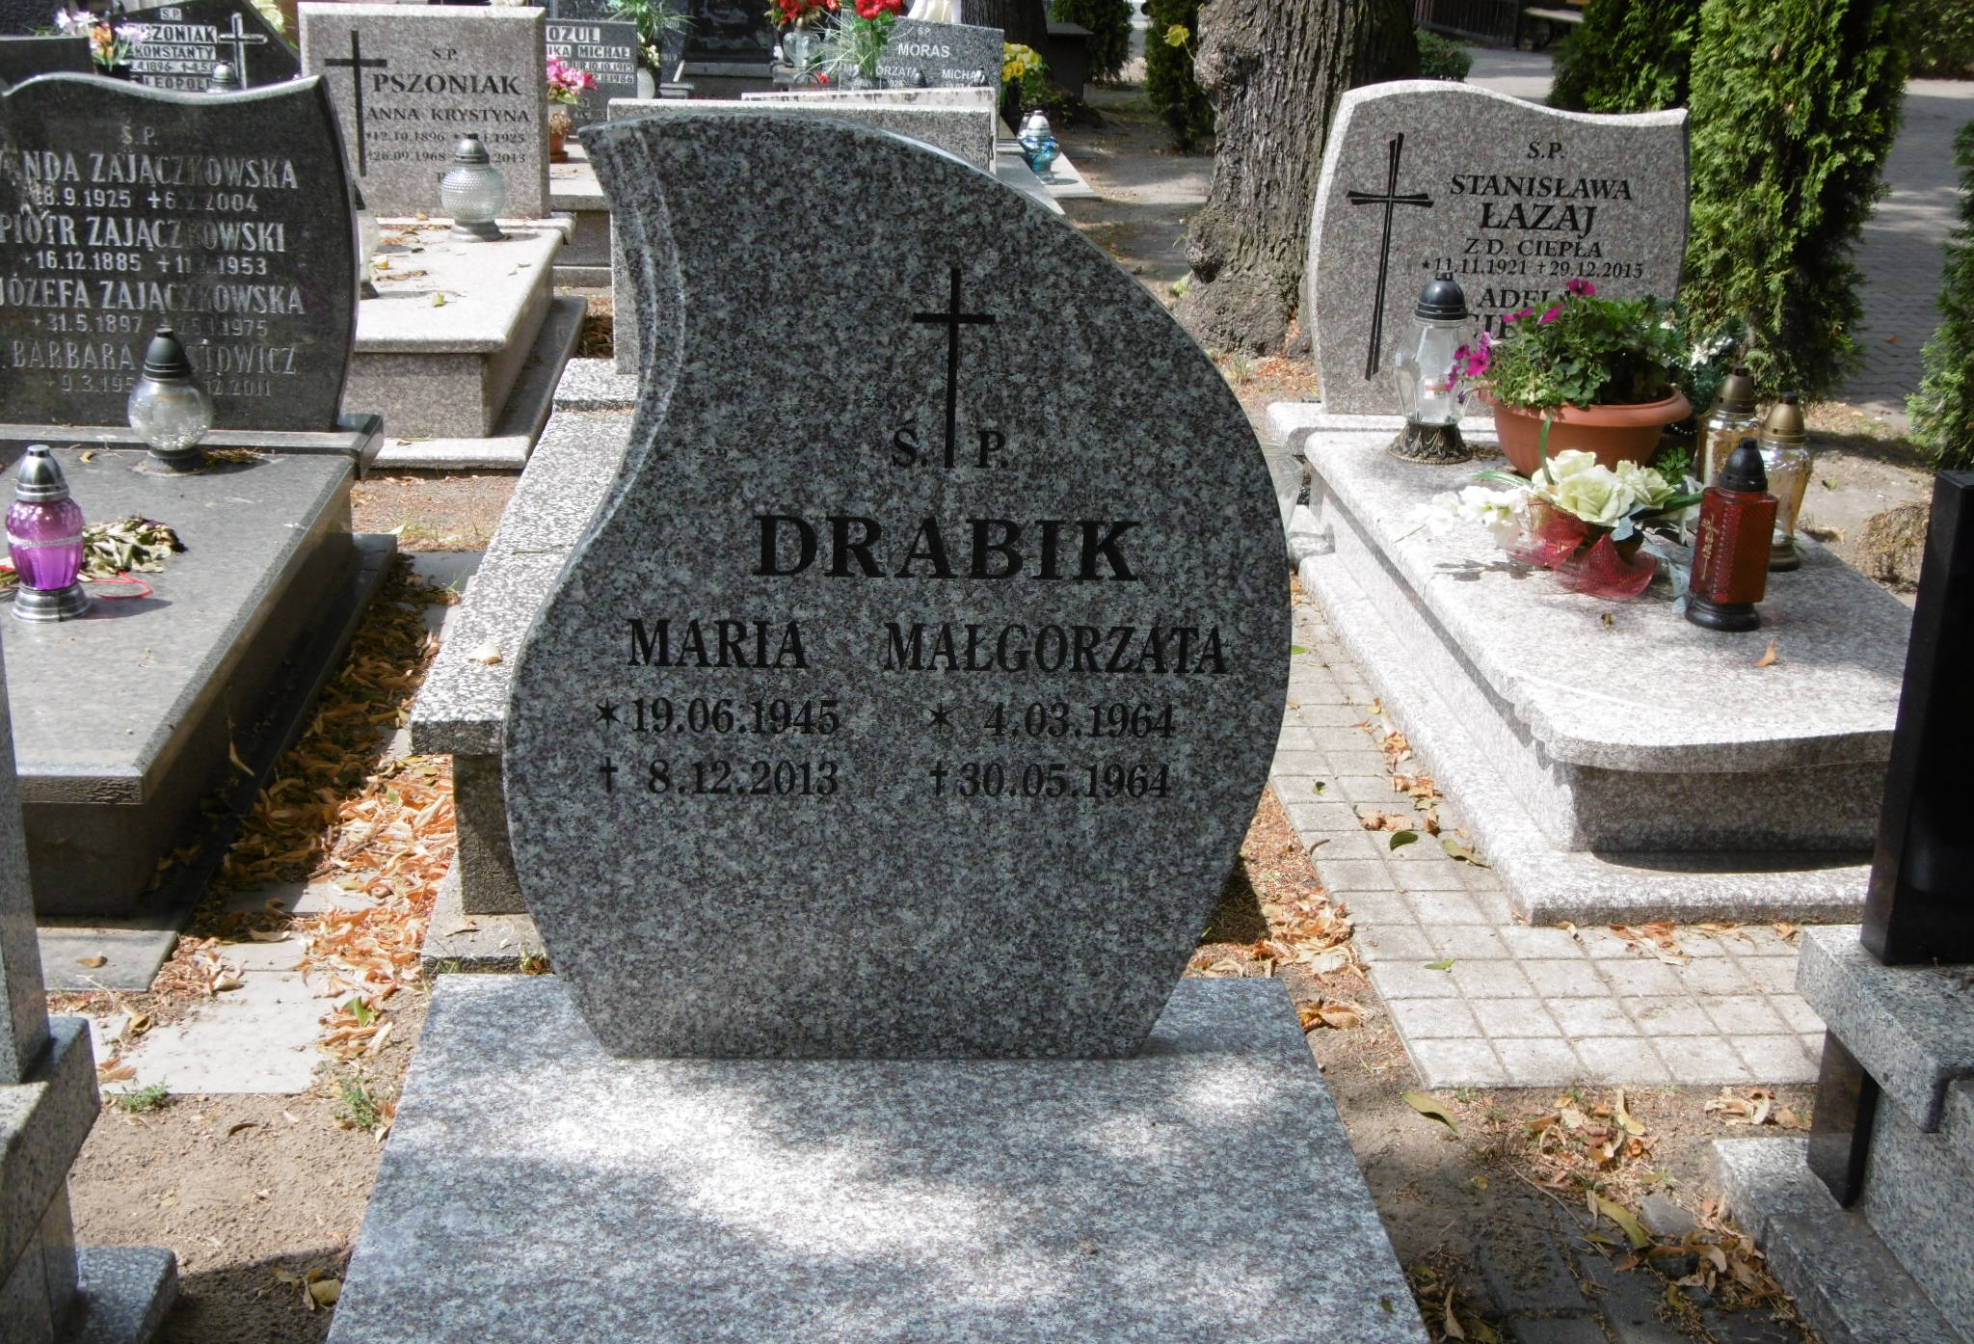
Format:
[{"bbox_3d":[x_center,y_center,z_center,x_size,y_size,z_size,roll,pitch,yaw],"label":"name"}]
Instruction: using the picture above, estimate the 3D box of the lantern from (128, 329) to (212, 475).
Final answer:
[{"bbox_3d":[-1.530,-0.515,4.588,0.156,0.252,0.156,0,19,-4],"label":"lantern"}]

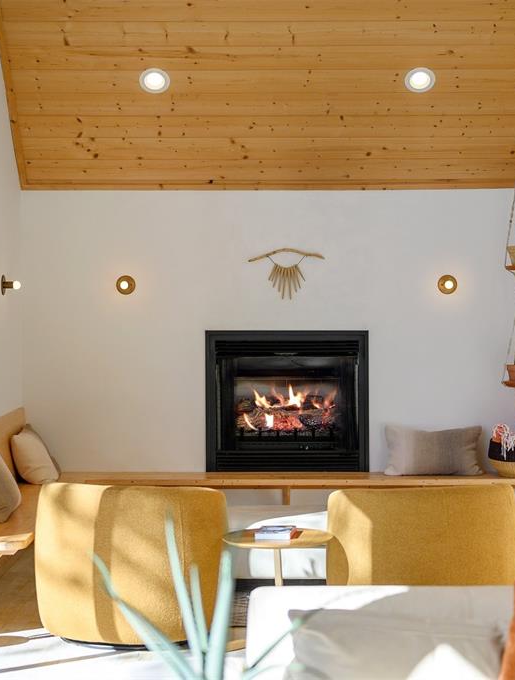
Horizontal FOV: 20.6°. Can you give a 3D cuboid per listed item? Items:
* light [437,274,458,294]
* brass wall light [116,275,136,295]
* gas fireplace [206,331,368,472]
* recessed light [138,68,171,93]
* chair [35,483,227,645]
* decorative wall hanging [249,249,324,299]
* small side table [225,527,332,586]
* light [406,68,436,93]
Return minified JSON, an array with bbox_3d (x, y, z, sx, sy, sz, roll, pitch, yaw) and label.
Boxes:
[{"bbox_3d":[1.190,-0.343,8.821,0.121,0.121,0.110,0,2,1],"label":"light"},{"bbox_3d":[-0.822,-0.342,8.858,0.121,0.121,0.110,0,2,1],"label":"brass wall light"},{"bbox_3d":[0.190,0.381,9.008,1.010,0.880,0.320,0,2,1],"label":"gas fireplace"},{"bbox_3d":[-0.605,-1.525,8.352,0.183,0.183,0.030,0,43,1],"label":"recessed light"},{"bbox_3d":[-0.595,0.998,6.649,0.850,0.730,0.800,1,2,21],"label":"chair"},{"bbox_3d":[0.184,-0.416,8.872,0.477,0.323,0.030,0,2,1],"label":"decorative wall hanging"},{"bbox_3d":[0.090,1.124,6.404,0.490,0.490,0.490,0,2,1],"label":"small side table"},{"bbox_3d":[0.956,-1.525,8.328,0.183,0.183,0.030,0,43,1],"label":"light"}]

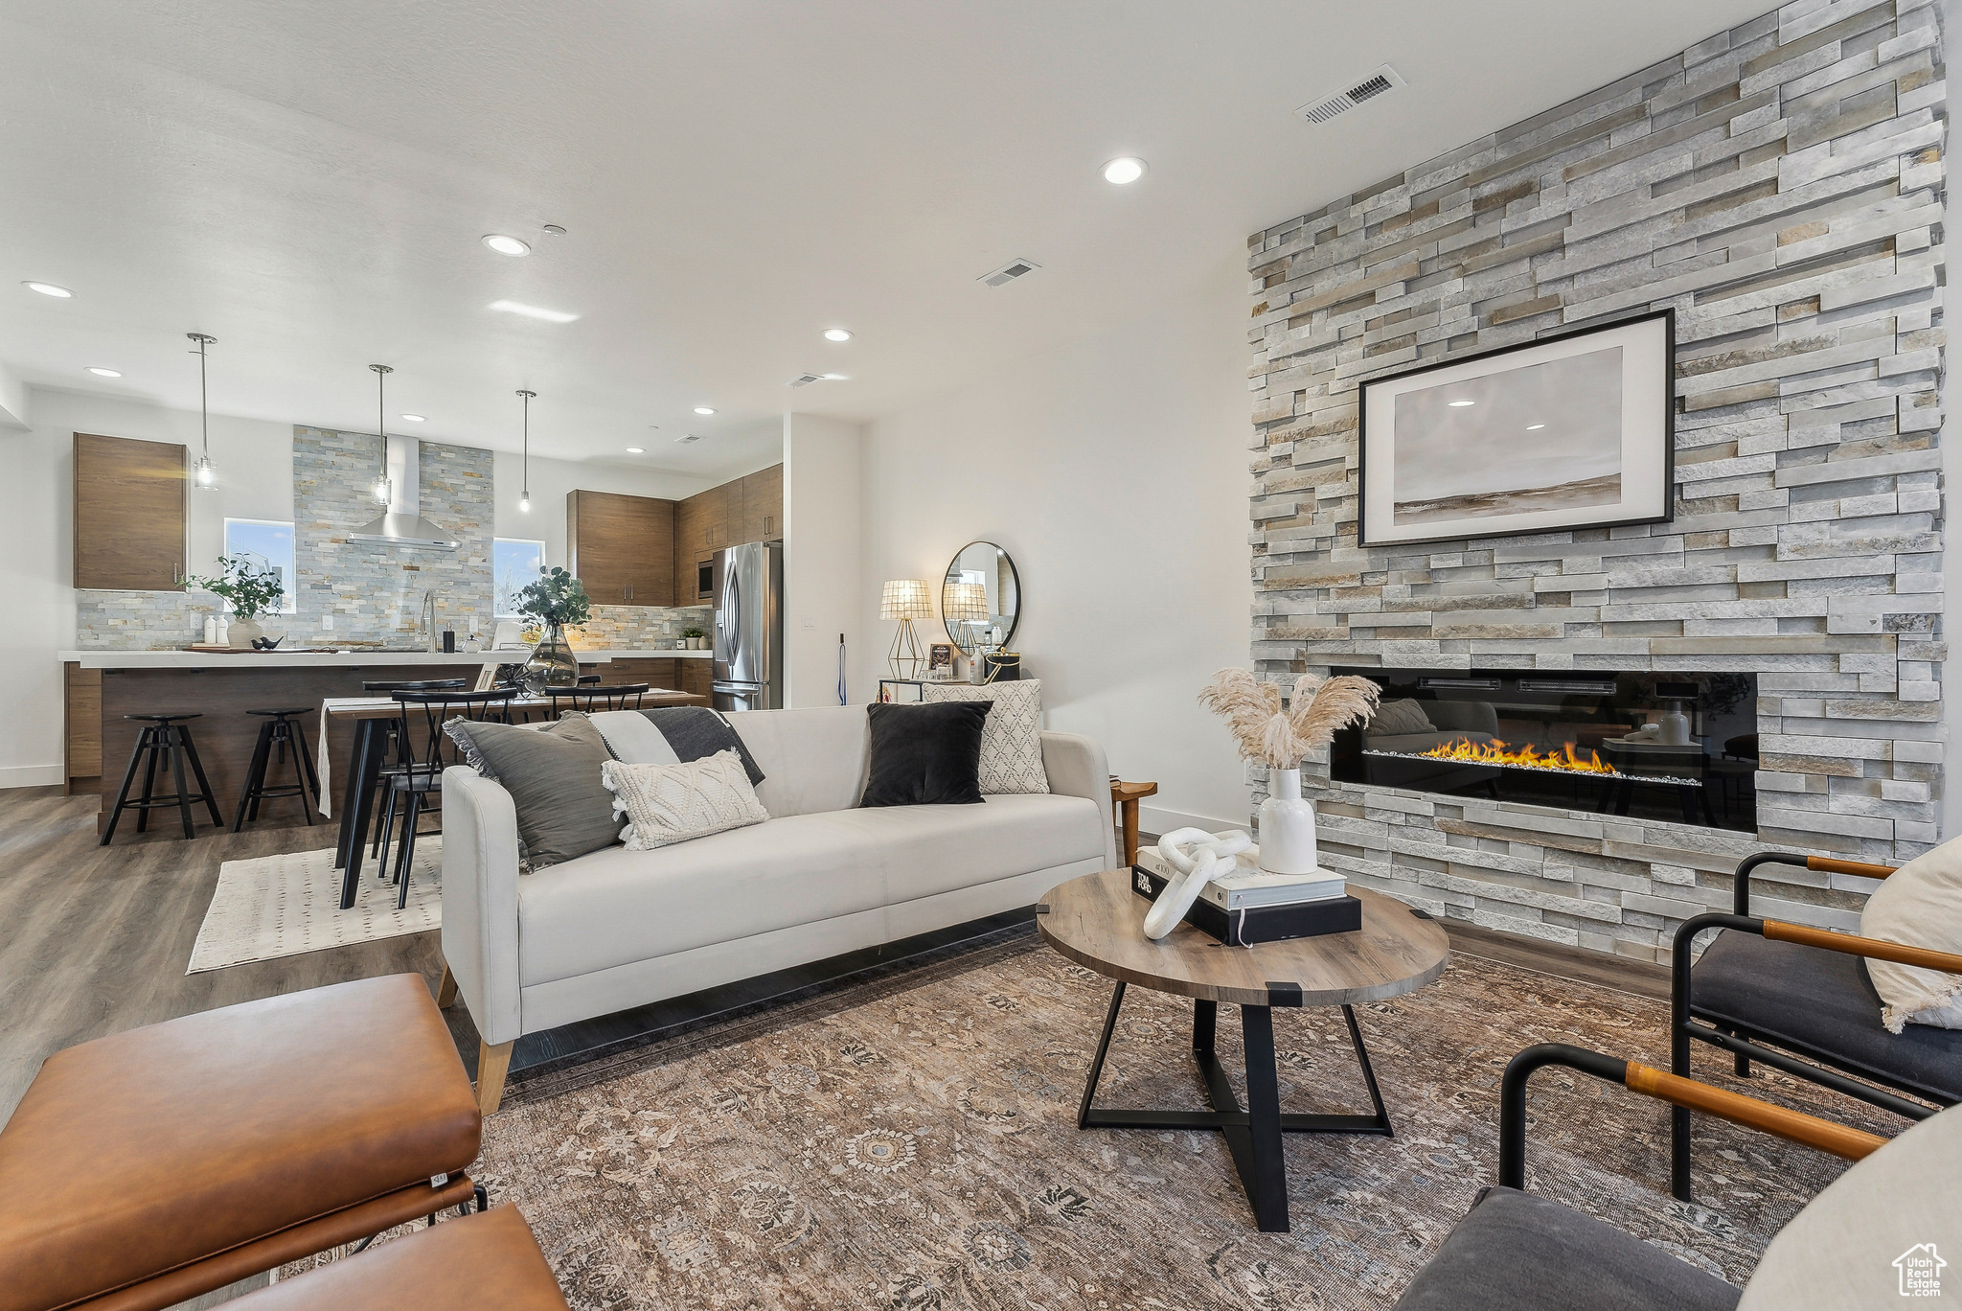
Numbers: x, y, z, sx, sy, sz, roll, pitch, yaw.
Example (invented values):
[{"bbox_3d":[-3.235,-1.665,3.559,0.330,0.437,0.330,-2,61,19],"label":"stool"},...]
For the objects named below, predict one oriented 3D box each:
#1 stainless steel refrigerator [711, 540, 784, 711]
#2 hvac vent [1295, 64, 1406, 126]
[{"bbox_3d":[-1.726,0.014,6.884,0.760,1.780,0.920,0,0,-40],"label":"stainless steel refrigerator"},{"bbox_3d":[1.194,-1.802,2.656,0.148,0.022,0.302,0,0,-39],"label":"hvac vent"}]

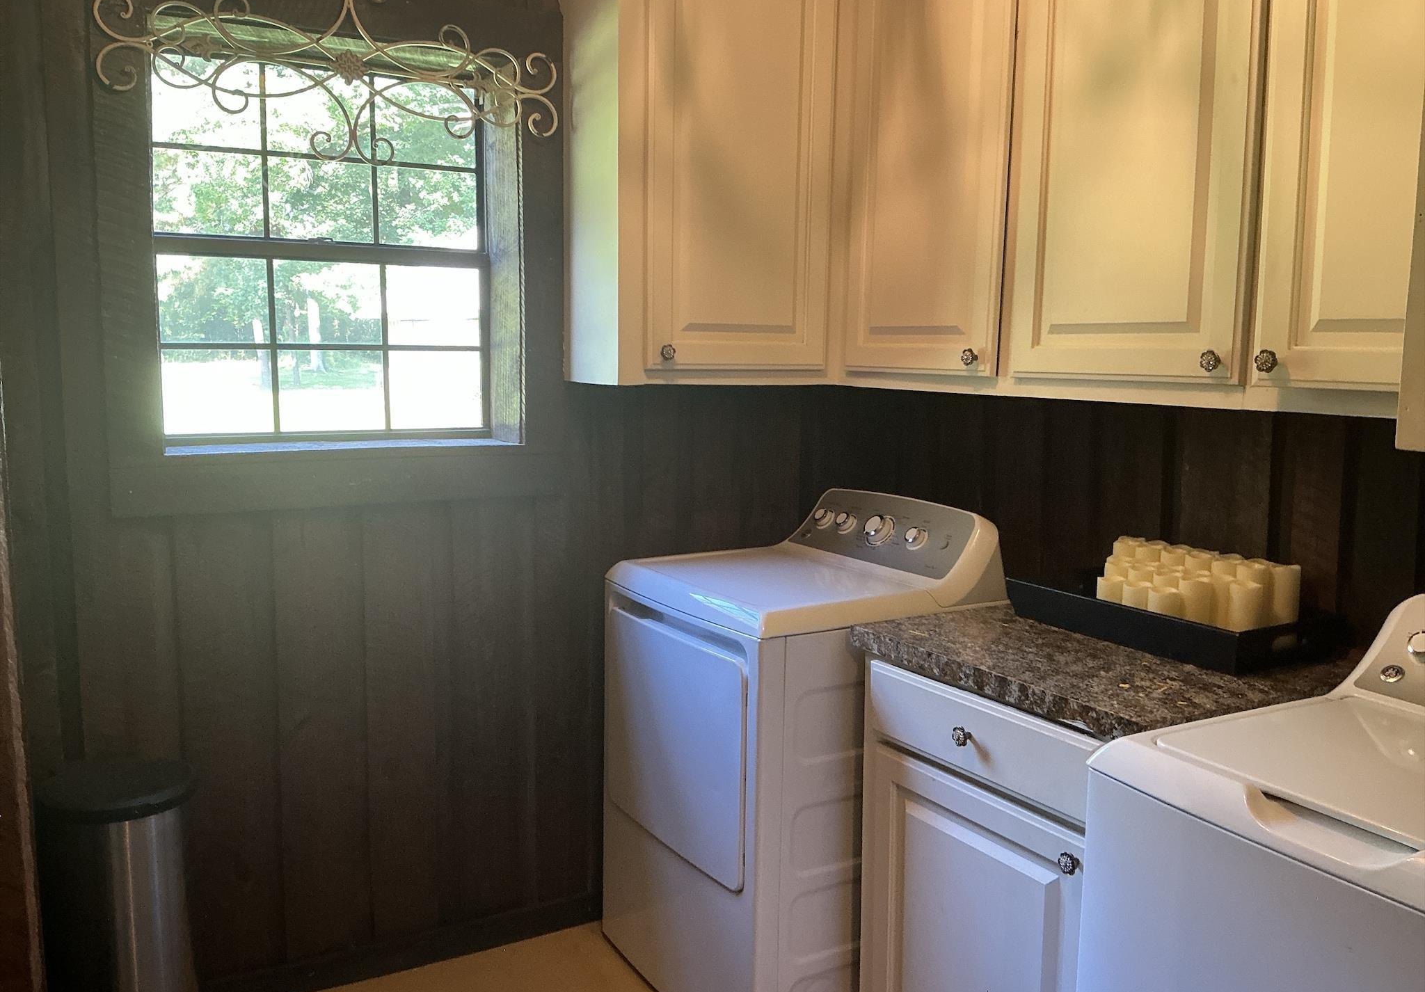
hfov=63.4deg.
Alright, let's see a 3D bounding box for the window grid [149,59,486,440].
[{"bbox_3d":[-0.880,-0.543,2.658,0.745,0.830,0.060,-3,7,-29],"label":"window grid"}]

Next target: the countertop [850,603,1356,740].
[{"bbox_3d":[0.721,0.292,2.056,0.640,0.040,0.740,-3,7,-29],"label":"countertop"}]

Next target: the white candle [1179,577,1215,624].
[{"bbox_3d":[0.853,0.208,2.038,0.057,0.117,0.057,-3,7,-29],"label":"white candle"}]

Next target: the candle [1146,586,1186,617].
[{"bbox_3d":[0.803,0.215,2.056,0.057,0.098,0.057,-3,7,-29],"label":"candle"}]

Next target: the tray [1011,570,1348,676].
[{"bbox_3d":[0.847,0.223,2.176,0.285,0.074,0.540,-3,7,-27],"label":"tray"}]

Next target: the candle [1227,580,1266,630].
[{"bbox_3d":[0.901,0.213,1.953,0.057,0.127,0.057,-3,7,-29],"label":"candle"}]

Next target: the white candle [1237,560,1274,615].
[{"bbox_3d":[0.950,0.194,2.029,0.057,0.150,0.057,-3,7,-29],"label":"white candle"}]

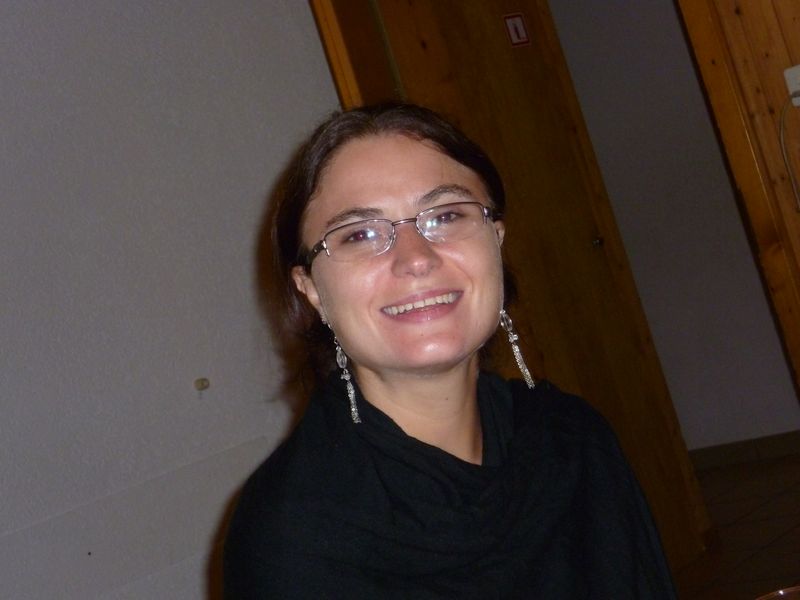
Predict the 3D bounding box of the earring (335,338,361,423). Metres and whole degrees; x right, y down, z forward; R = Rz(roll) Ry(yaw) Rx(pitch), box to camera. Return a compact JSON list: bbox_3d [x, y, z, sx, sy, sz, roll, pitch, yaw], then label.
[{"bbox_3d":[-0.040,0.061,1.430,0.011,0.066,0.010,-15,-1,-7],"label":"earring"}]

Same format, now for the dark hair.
[{"bbox_3d":[-0.006,-0.043,1.455,0.190,0.215,0.200,-12,-7,-9],"label":"dark hair"}]

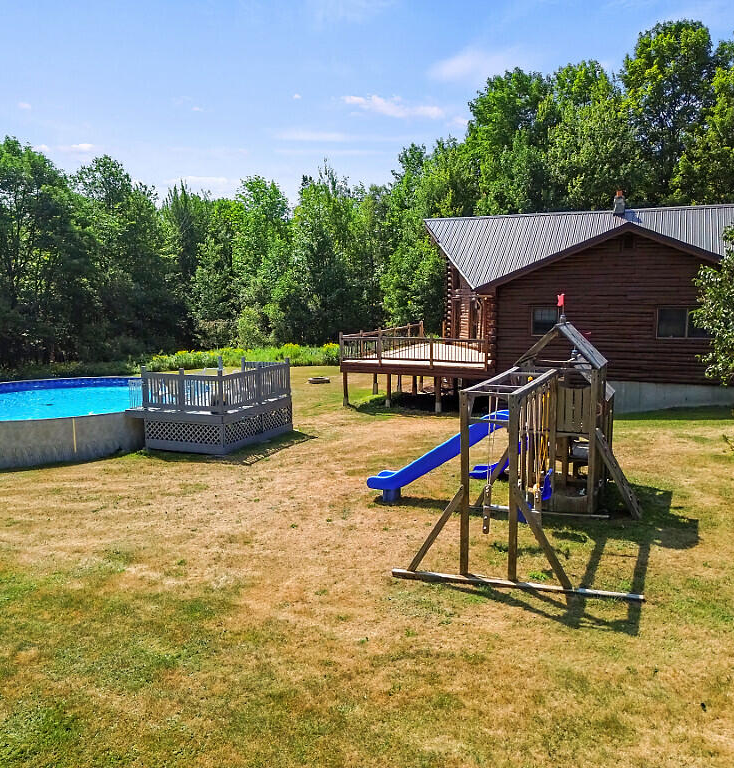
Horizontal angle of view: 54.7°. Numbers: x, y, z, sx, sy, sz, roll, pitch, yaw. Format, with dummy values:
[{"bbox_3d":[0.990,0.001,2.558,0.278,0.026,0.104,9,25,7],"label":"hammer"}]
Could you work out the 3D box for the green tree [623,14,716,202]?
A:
[{"bbox_3d":[17.077,-11.197,41.254,6.200,18.957,6.200,3,8,24],"label":"green tree"}]

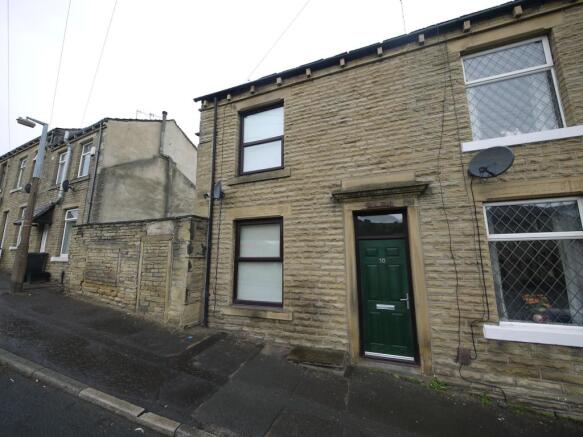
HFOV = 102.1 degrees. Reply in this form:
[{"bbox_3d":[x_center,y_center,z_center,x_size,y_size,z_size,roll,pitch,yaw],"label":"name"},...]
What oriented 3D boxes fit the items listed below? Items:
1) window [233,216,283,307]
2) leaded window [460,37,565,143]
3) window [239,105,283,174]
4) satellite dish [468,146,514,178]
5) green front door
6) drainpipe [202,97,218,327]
[{"bbox_3d":[-0.707,0.933,5.091,1.188,1.820,0.080,-4,-9,20],"label":"window"},{"bbox_3d":[3.591,-2.114,3.914,1.160,1.615,0.080,-4,-9,20],"label":"leaded window"},{"bbox_3d":[-0.687,-1.833,5.506,1.179,1.606,0.080,-4,-9,20],"label":"window"},{"bbox_3d":[2.907,-0.828,3.470,0.320,0.470,0.565,5,-10,-30],"label":"satellite dish"},{"bbox_3d":[1.636,1.351,4.132,0.807,1.970,0.060,-4,-9,20],"label":"green front door"},{"bbox_3d":[-1.889,-0.356,5.556,0.085,5.472,0.090,-4,-9,20],"label":"drainpipe"}]

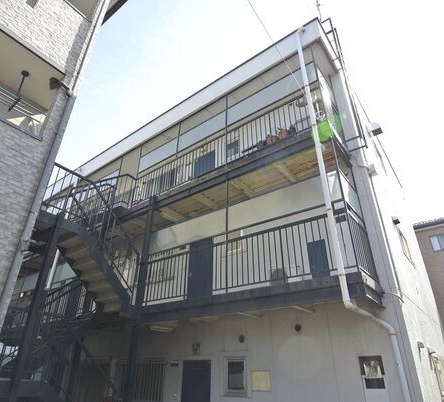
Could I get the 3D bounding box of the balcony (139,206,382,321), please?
[{"bbox_3d":[0.449,1.654,6.184,4.830,1.389,1.270,-20,-35,32],"label":"balcony"}]

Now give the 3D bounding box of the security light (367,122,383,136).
[{"bbox_3d":[4.479,-2.132,8.800,0.340,0.294,0.294,-20,-35,32],"label":"security light"}]

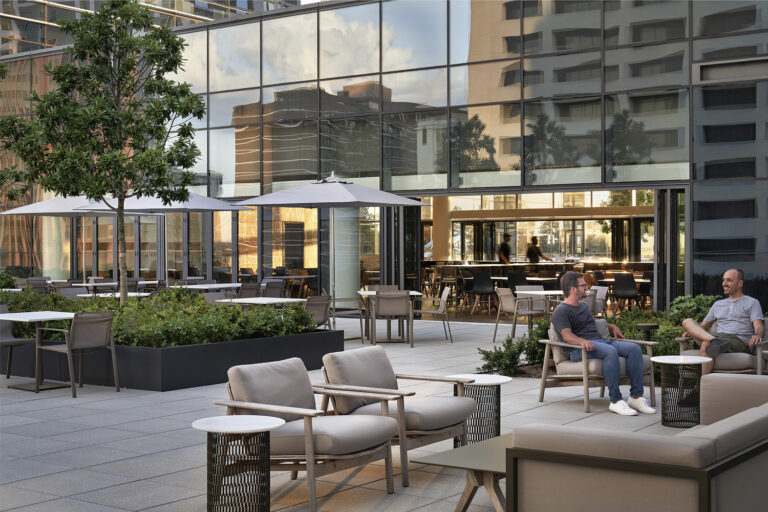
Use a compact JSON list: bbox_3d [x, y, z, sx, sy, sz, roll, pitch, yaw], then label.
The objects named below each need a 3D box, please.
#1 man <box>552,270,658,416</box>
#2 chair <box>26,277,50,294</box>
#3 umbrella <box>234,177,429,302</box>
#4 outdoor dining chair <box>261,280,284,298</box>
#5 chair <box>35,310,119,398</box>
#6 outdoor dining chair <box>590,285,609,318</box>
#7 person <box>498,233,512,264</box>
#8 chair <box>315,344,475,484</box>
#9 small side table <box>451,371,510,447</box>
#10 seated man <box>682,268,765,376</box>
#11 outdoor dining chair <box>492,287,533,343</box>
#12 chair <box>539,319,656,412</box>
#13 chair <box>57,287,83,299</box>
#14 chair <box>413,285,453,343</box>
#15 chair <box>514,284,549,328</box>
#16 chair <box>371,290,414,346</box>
[{"bbox_3d":[2.100,0.788,10.080,0.620,1.270,0.950,0,0,-31],"label":"man"},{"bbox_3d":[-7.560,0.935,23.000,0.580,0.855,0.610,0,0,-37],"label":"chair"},{"bbox_3d":[-0.842,-0.014,18.000,2.500,2.800,2.150,0,0,35],"label":"umbrella"},{"bbox_3d":[-2.320,0.944,20.940,0.610,0.855,0.580,0,0,37],"label":"outdoor dining chair"},{"bbox_3d":[-3.150,0.986,10.980,0.630,0.840,0.580,0,1,36],"label":"chair"},{"bbox_3d":[3.430,0.958,17.990,0.610,0.855,0.580,0,0,-18],"label":"outdoor dining chair"},{"bbox_3d":[2.962,0.359,26.000,0.380,1.790,0.500,0,1,5],"label":"person"},{"bbox_3d":[0.085,1.042,7.200,0.800,0.790,0.770,0,1,33],"label":"chair"},{"bbox_3d":[0.675,1.161,7.700,0.510,0.540,0.510,0,1,0],"label":"small side table"},{"bbox_3d":[3.350,0.781,10.450,0.720,1.280,0.880,0,0,37],"label":"seated man"},{"bbox_3d":[2.100,0.925,16.500,0.620,0.840,0.580,0,1,-23],"label":"outdoor dining chair"},{"bbox_3d":[2.000,1.011,10.130,0.770,0.790,0.800,0,1,-26],"label":"chair"},{"bbox_3d":[-4.770,0.931,17.000,0.620,0.840,0.580,0,1,37],"label":"chair"},{"bbox_3d":[0.780,0.961,17.300,0.610,0.855,0.580,0,0,-4],"label":"chair"},{"bbox_3d":[2.560,0.957,18.300,0.580,0.855,0.610,0,0,-14],"label":"chair"},{"bbox_3d":[0.120,0.964,16.700,0.580,0.855,0.610,0,0,-4],"label":"chair"}]

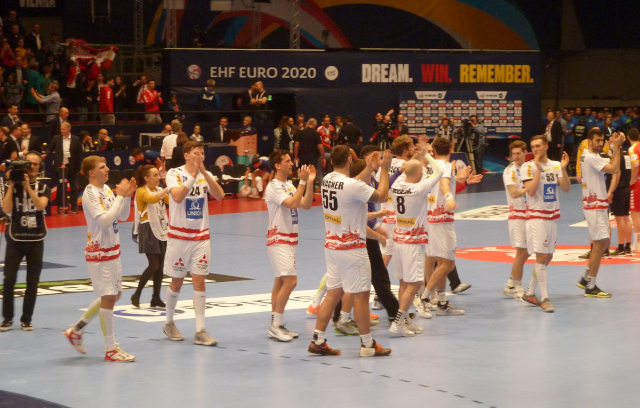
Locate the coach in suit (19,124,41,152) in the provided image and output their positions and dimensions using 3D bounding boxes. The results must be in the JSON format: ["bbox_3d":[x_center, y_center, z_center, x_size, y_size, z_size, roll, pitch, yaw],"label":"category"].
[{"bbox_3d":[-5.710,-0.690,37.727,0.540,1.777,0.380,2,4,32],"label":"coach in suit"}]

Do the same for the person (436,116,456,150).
[{"bbox_3d":[3.336,-1.428,50.908,0.540,1.655,0.360,0,3,2],"label":"person"}]

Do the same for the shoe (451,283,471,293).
[{"bbox_3d":[1.715,1.010,23.300,0.295,0.120,0.110,-17,-7,35],"label":"shoe"}]

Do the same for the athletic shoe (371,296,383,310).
[{"bbox_3d":[0.690,1.124,21.760,0.295,0.120,0.110,-3,4,-37],"label":"athletic shoe"}]

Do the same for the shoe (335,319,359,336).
[{"bbox_3d":[0.277,1.250,19.358,0.300,0.125,0.115,7,6,25],"label":"shoe"}]

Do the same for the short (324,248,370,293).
[{"bbox_3d":[0.262,0.600,18.056,0.340,0.470,0.430,-3,4,-38],"label":"short"}]

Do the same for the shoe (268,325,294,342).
[{"bbox_3d":[-0.395,1.287,19.209,0.310,0.130,0.115,3,5,40],"label":"shoe"}]

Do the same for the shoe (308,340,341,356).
[{"bbox_3d":[0.045,1.348,18.157,0.325,0.135,0.120,1,4,20],"label":"shoe"}]

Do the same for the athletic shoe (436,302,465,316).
[{"bbox_3d":[1.448,1.153,21.282,0.315,0.130,0.115,0,4,0],"label":"athletic shoe"}]

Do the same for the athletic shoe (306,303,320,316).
[{"bbox_3d":[0.011,1.172,21.097,0.310,0.125,0.115,1,4,14],"label":"athletic shoe"}]

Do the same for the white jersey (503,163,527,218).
[{"bbox_3d":[2.380,-0.160,22.883,0.330,0.703,0.460,3,5,43],"label":"white jersey"}]

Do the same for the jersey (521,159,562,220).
[{"bbox_3d":[2.532,-0.161,21.931,0.480,0.699,0.340,-3,5,-42],"label":"jersey"}]

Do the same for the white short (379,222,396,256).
[{"bbox_3d":[0.859,0.362,21.600,0.320,0.430,0.420,-2,4,-30],"label":"white short"}]

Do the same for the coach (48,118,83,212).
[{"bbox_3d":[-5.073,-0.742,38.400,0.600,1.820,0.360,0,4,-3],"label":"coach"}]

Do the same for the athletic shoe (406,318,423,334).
[{"bbox_3d":[0.953,1.255,19.483,0.300,0.125,0.110,-3,4,-38],"label":"athletic shoe"}]

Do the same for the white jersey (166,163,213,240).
[{"bbox_3d":[-1.280,-0.008,18.930,0.470,0.735,0.310,-2,4,-25],"label":"white jersey"}]

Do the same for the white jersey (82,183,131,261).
[{"bbox_3d":[-1.969,0.179,17.692,0.380,0.730,0.480,2,4,25],"label":"white jersey"}]

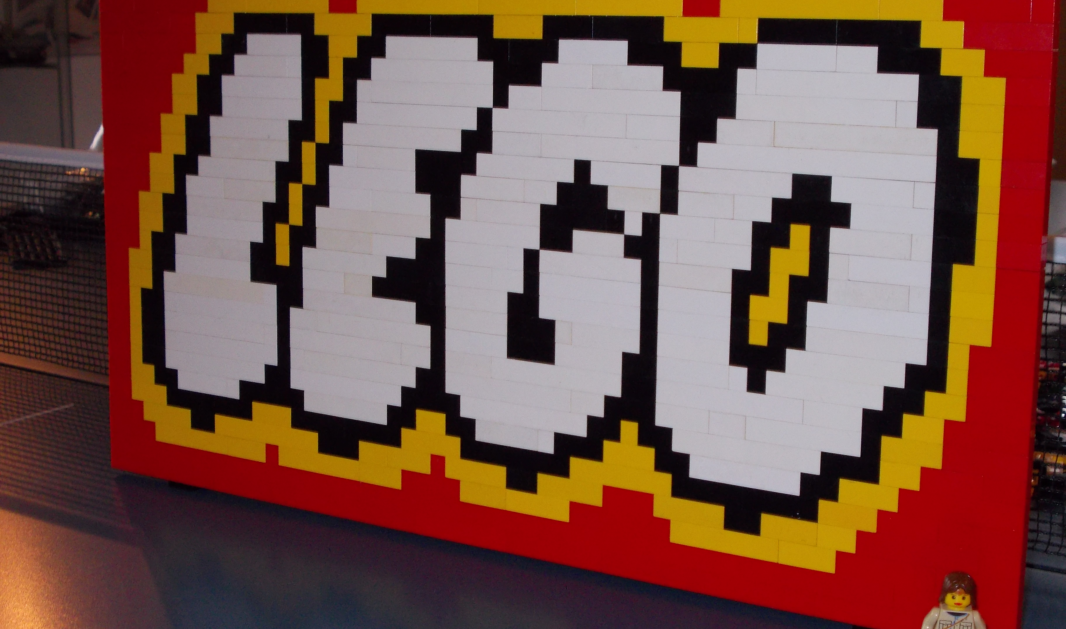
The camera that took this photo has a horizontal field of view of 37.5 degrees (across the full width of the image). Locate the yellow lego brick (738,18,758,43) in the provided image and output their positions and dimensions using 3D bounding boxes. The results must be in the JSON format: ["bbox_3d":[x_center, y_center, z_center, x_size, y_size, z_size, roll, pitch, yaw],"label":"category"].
[{"bbox_3d":[0.084,-0.108,0.600,0.008,0.010,0.008,7,12,31],"label":"yellow lego brick"}]

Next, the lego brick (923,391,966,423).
[{"bbox_3d":[0.154,0.033,0.581,0.016,0.010,0.008,7,12,31],"label":"lego brick"}]

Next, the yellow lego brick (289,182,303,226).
[{"bbox_3d":[-0.107,-0.051,0.728,0.008,0.019,0.008,7,13,31],"label":"yellow lego brick"}]

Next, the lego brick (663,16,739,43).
[{"bbox_3d":[0.067,-0.110,0.610,0.032,0.010,0.008,7,12,31],"label":"lego brick"}]

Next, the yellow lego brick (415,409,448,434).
[{"bbox_3d":[-0.044,0.047,0.704,0.016,0.010,0.008,7,12,31],"label":"yellow lego brick"}]

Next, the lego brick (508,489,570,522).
[{"bbox_3d":[0.004,0.082,0.679,0.032,0.010,0.008,7,12,31],"label":"lego brick"}]

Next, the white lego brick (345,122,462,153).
[{"bbox_3d":[-0.056,-0.078,0.690,0.064,0.010,0.008,7,12,31],"label":"white lego brick"}]

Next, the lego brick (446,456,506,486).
[{"bbox_3d":[-0.023,0.069,0.696,0.032,0.010,0.008,7,12,31],"label":"lego brick"}]

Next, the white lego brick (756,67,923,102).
[{"bbox_3d":[0.113,-0.085,0.581,0.064,0.010,0.008,7,12,31],"label":"white lego brick"}]

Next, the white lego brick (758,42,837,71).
[{"bbox_3d":[0.101,-0.097,0.589,0.032,0.010,0.008,7,13,31],"label":"white lego brick"}]

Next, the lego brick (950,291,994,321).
[{"bbox_3d":[0.160,-0.004,0.567,0.016,0.010,0.008,7,12,31],"label":"lego brick"}]

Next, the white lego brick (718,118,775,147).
[{"bbox_3d":[0.083,-0.070,0.603,0.024,0.010,0.008,7,12,31],"label":"white lego brick"}]

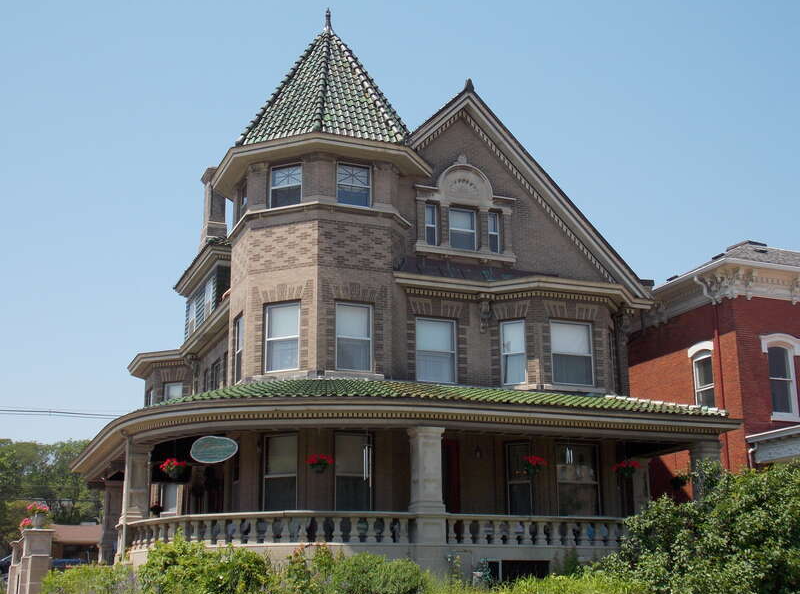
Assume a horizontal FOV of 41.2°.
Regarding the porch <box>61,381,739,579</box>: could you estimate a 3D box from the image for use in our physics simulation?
[{"bbox_3d":[-1.200,5.561,30.392,14.600,4.990,15.500,6,-17,-21],"label":"porch"}]

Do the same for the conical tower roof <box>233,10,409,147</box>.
[{"bbox_3d":[-2.044,-5.702,29.866,5.555,5.202,5.555,6,-17,-22],"label":"conical tower roof"}]

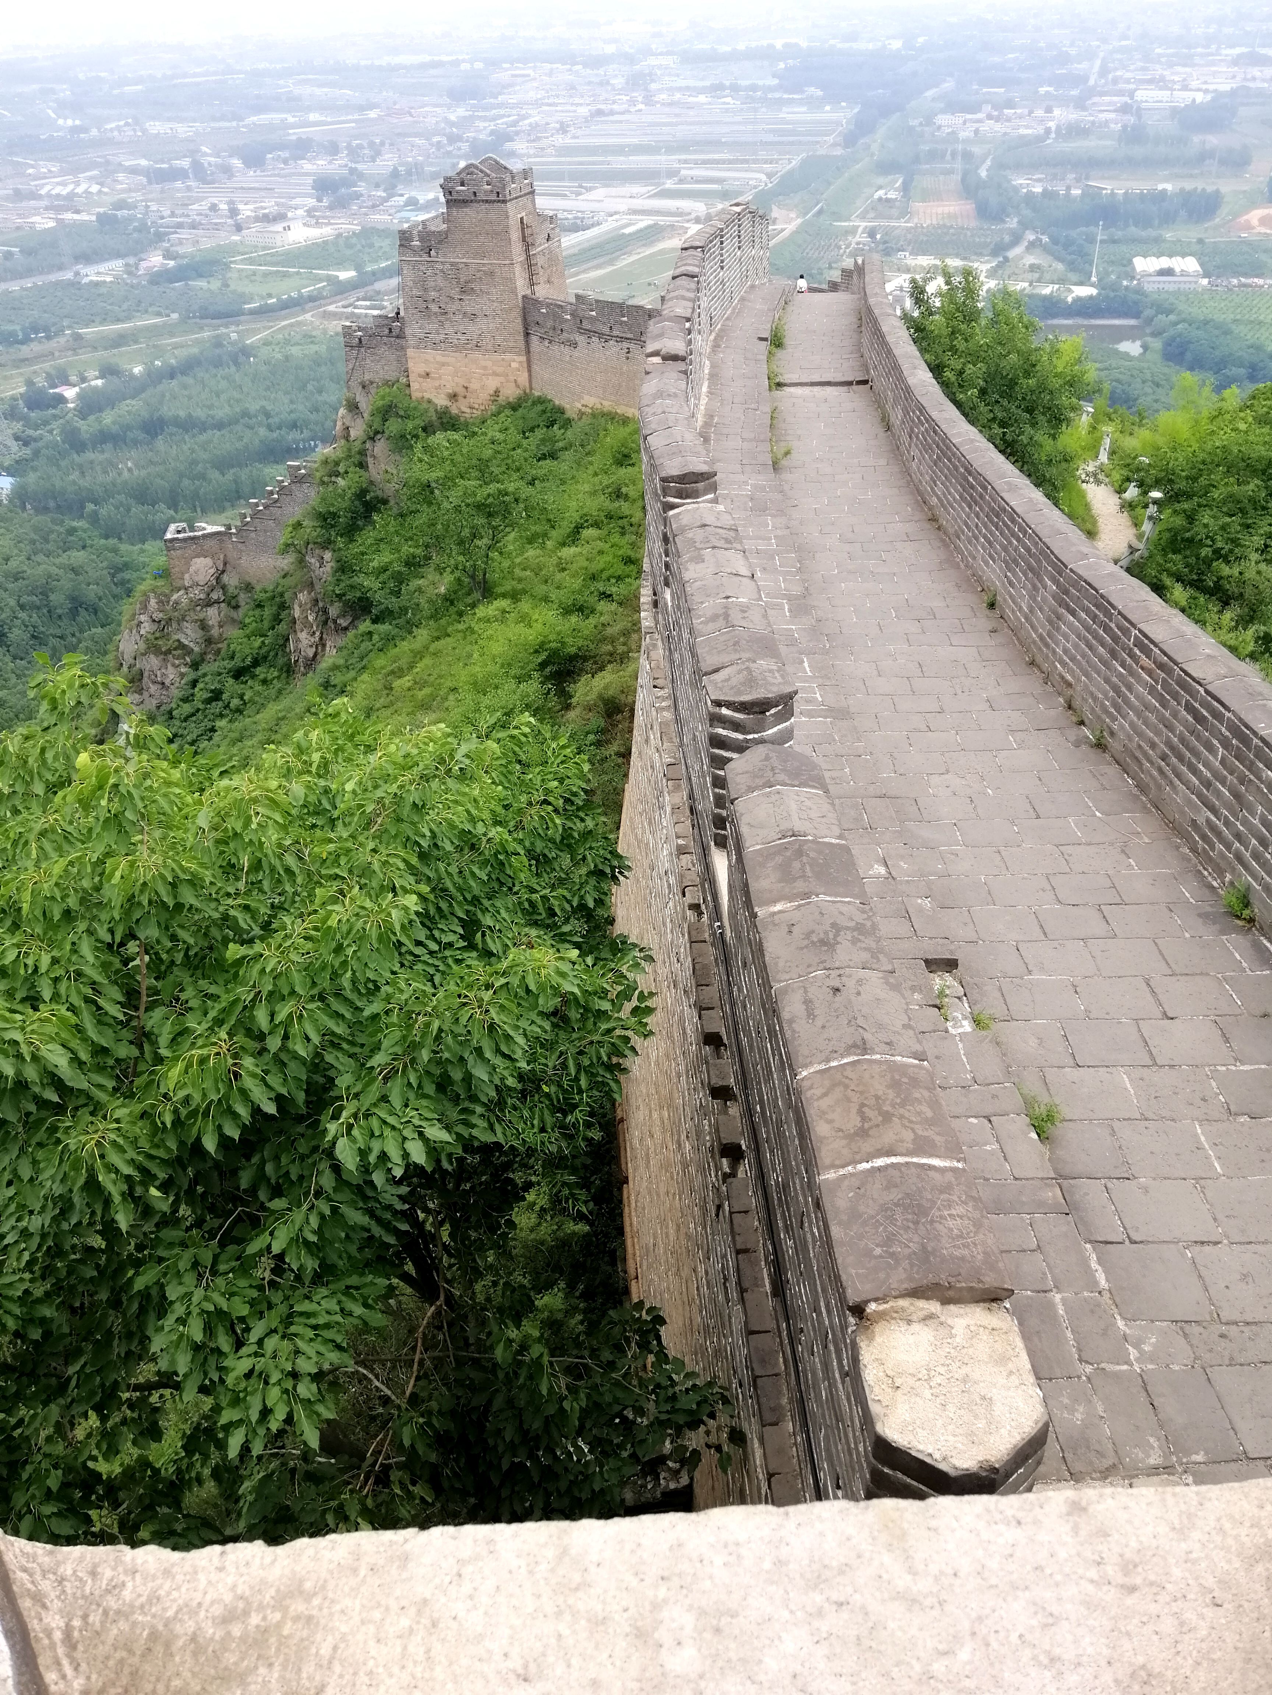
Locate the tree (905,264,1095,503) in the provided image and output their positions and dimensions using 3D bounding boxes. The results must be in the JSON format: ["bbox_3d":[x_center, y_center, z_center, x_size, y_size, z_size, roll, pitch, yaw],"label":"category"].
[{"bbox_3d":[7.540,-9.280,26.300,3.700,4.900,3.600,7,36,15],"label":"tree"}]

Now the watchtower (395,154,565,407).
[{"bbox_3d":[-11.000,-41.100,92.000,9.000,15.800,9.000,11,37,20],"label":"watchtower"}]

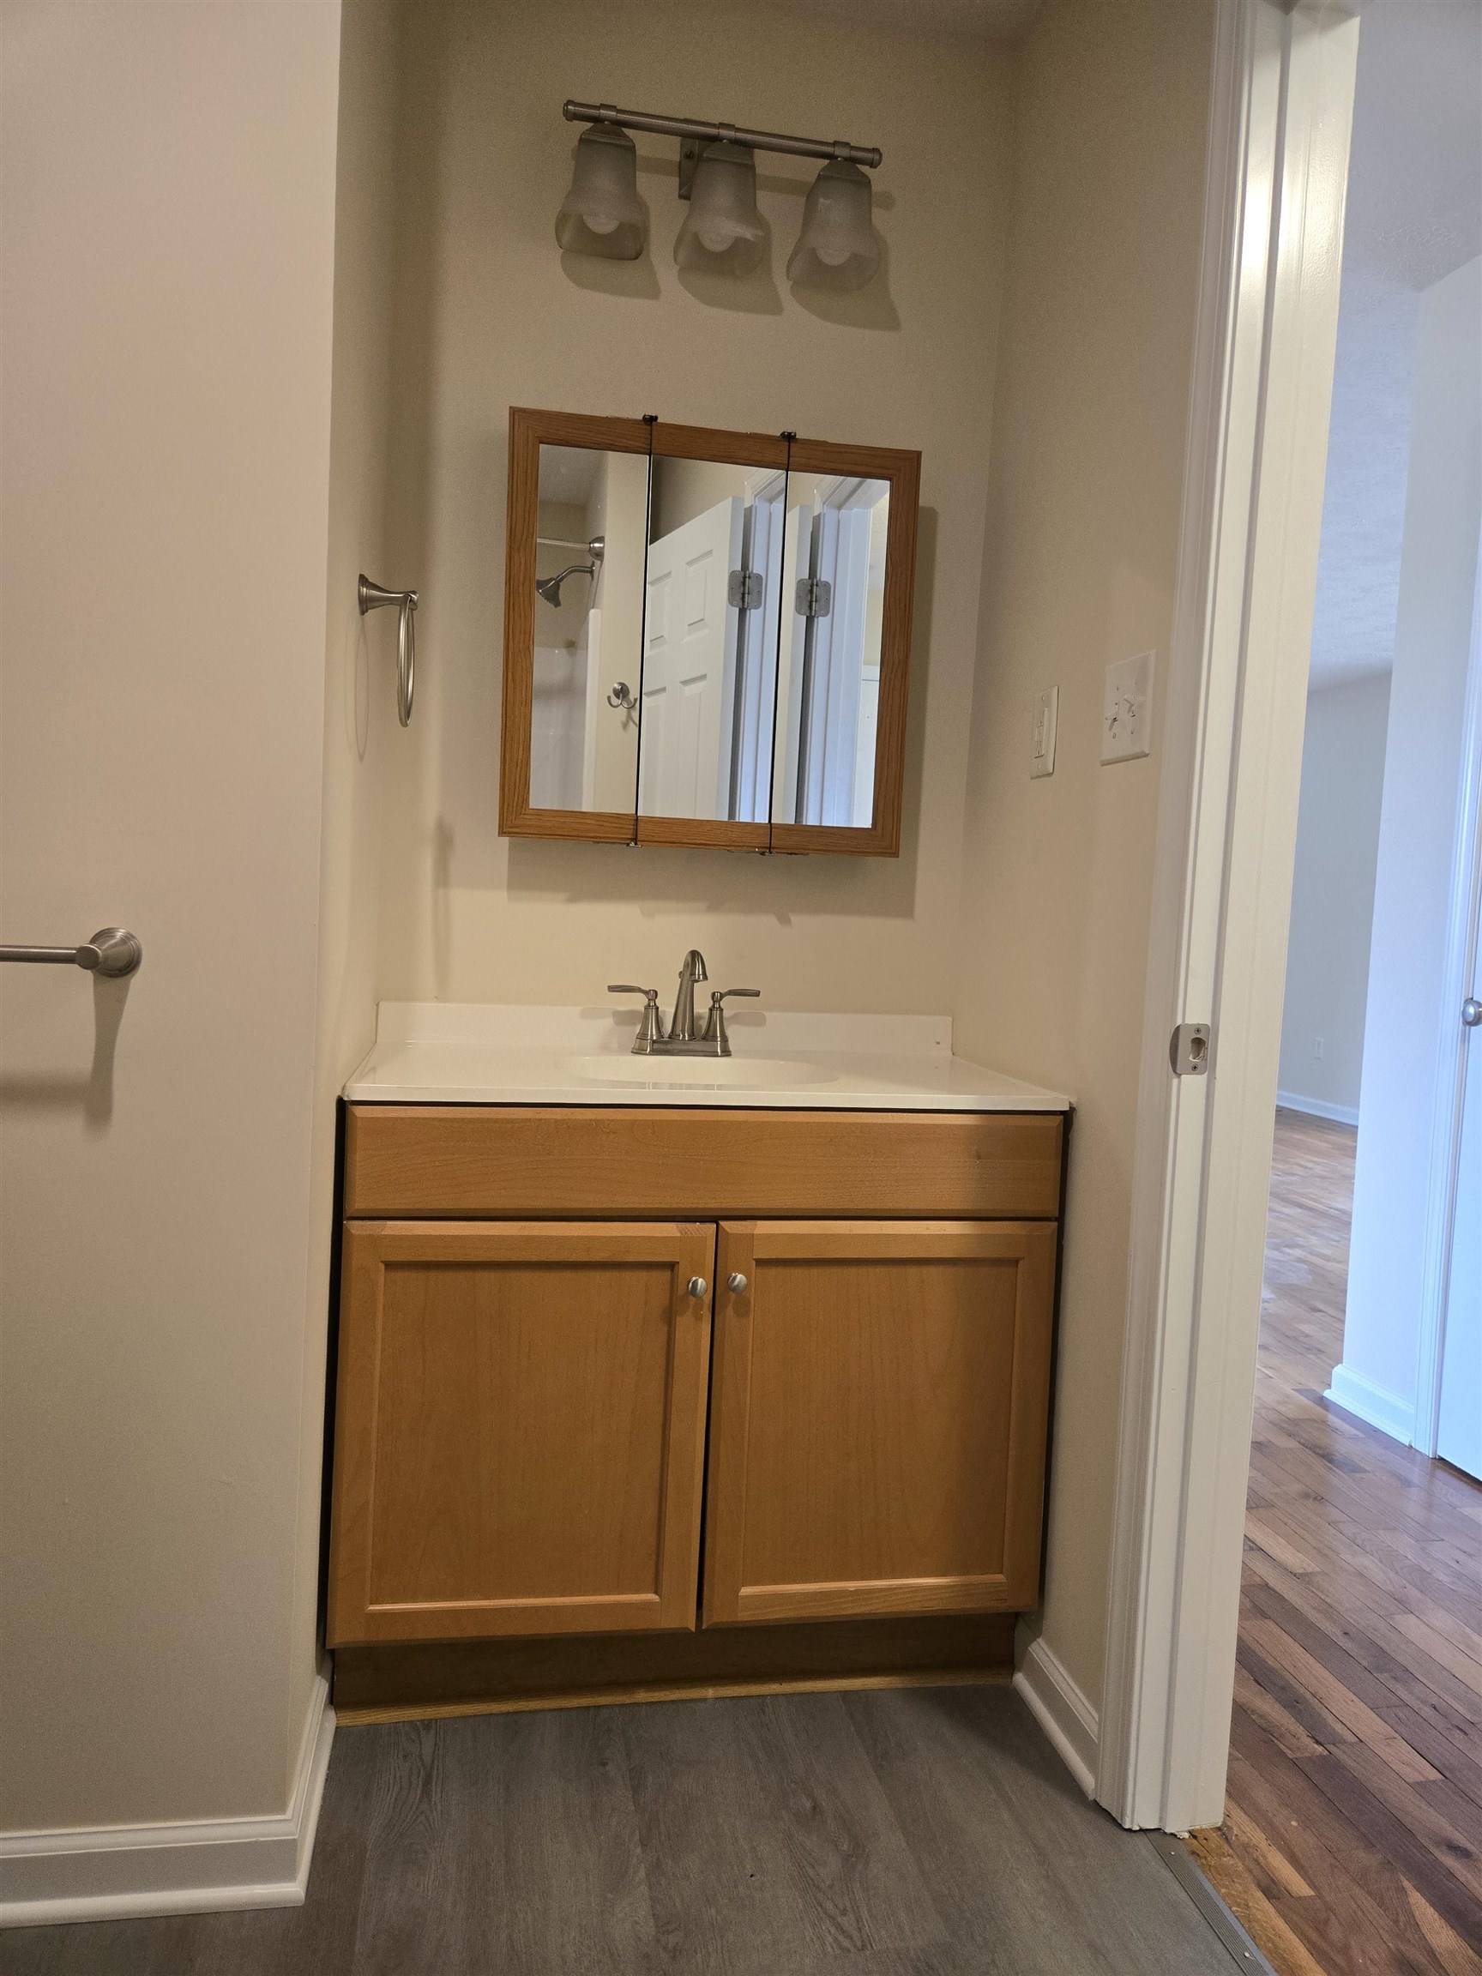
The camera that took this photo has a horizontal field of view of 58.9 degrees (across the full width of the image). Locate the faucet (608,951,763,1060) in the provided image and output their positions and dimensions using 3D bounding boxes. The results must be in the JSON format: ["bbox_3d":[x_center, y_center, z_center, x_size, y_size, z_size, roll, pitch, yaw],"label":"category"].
[{"bbox_3d":[-0.078,0.024,1.972,0.235,0.164,0.146,2,3,-10],"label":"faucet"}]

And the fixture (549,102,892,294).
[{"bbox_3d":[-0.026,-1.182,1.932,0.476,0.225,0.173,2,3,-10],"label":"fixture"}]

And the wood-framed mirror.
[{"bbox_3d":[-0.050,-0.518,2.002,0.608,0.610,0.111,2,3,-10],"label":"wood-framed mirror"}]

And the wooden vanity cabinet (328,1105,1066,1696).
[{"bbox_3d":[-0.079,0.540,1.880,0.919,0.820,0.473,2,3,-10],"label":"wooden vanity cabinet"}]

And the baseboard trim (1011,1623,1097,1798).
[{"bbox_3d":[0.415,0.940,1.727,0.022,0.084,0.262,2,3,-10],"label":"baseboard trim"}]

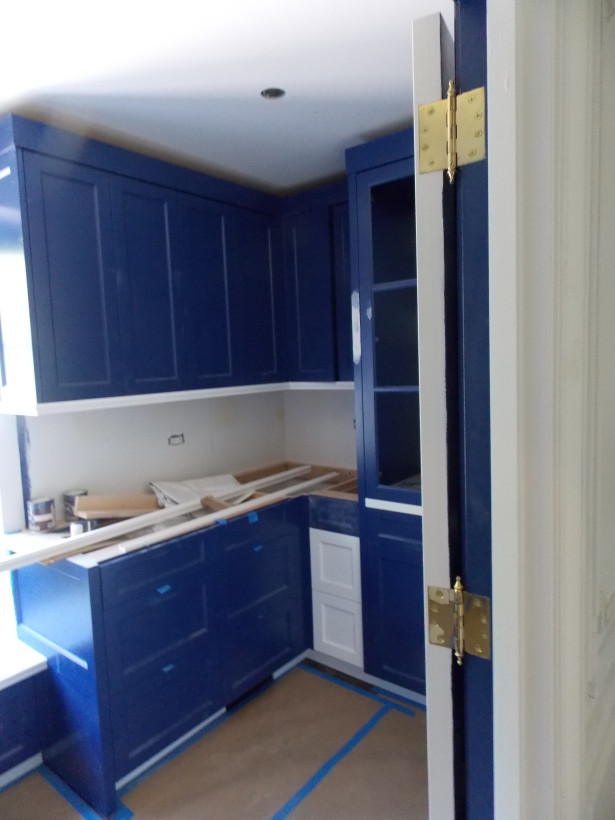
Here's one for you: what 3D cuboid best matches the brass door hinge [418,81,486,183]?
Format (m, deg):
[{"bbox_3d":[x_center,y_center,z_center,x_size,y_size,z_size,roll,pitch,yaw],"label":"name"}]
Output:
[{"bbox_3d":[0.241,-0.465,0.913,0.112,0.166,0.018,2,7,39],"label":"brass door hinge"}]

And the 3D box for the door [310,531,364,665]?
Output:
[{"bbox_3d":[0.144,0.888,2.598,0.290,0.620,0.020,2,7,39],"label":"door"}]

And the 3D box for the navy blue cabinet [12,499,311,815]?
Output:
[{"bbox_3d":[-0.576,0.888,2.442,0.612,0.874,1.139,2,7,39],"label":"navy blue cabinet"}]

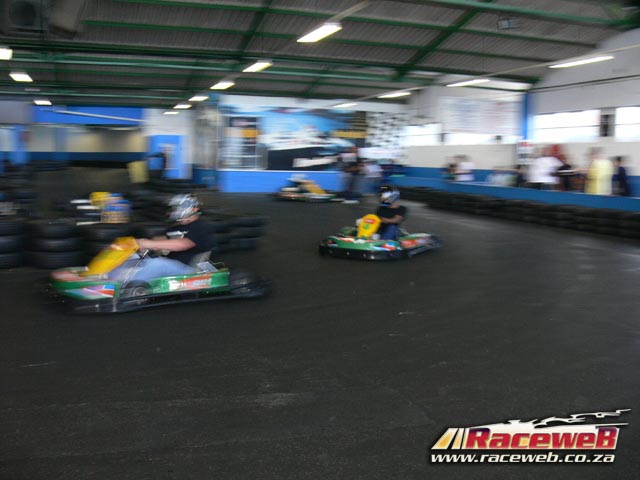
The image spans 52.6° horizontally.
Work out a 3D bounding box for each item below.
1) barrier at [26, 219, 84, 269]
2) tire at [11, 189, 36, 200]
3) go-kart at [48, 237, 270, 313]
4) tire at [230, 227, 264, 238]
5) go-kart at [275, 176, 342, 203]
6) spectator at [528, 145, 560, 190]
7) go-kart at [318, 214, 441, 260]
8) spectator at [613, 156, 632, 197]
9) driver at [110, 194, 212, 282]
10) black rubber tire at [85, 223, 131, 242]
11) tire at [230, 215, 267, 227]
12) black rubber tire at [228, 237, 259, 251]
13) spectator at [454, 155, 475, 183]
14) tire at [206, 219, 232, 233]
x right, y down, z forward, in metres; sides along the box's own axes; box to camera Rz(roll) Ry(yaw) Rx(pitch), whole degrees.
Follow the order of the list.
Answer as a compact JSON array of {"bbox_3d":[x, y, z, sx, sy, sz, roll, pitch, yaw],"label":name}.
[{"bbox_3d":[-3.565,0.043,8.686,0.660,0.560,0.660,0,8,-8],"label":"barrier"},{"bbox_3d":[-6.650,-0.991,14.396,0.600,0.190,0.600,0,8,0],"label":"tire"},{"bbox_3d":[-1.710,0.246,6.692,2.000,0.600,1.330,-3,8,-24],"label":"go-kart"},{"bbox_3d":[-1.080,-0.136,9.869,0.590,0.185,0.590,0,8,0],"label":"tire"},{"bbox_3d":[-0.447,-1.613,20.567,2.000,0.820,1.250,1,8,3],"label":"go-kart"},{"bbox_3d":[5.480,-1.466,15.644,0.420,1.660,0.550,-7,10,-40],"label":"spectator"},{"bbox_3d":[0.920,-0.122,9.518,1.320,0.580,1.930,4,8,26],"label":"go-kart"},{"bbox_3d":[6.762,-1.111,14.468,0.340,1.580,0.460,-5,9,-36],"label":"spectator"},{"bbox_3d":[-1.721,0.035,6.675,1.100,1.000,0.550,-3,9,-29],"label":"driver"},{"bbox_3d":[-2.884,-0.128,8.864,0.620,0.180,0.620,0,8,-8],"label":"black rubber tire"},{"bbox_3d":[-1.080,-0.320,9.844,0.590,0.185,0.590,0,8,0],"label":"tire"},{"bbox_3d":[-1.224,0.040,10.346,0.600,0.175,0.600,0,8,-8],"label":"black rubber tire"},{"bbox_3d":[4.269,-1.768,19.126,0.360,1.600,0.480,-4,9,-30],"label":"spectator"},{"bbox_3d":[-1.655,-0.247,9.956,0.600,0.175,0.600,0,8,-8],"label":"tire"}]

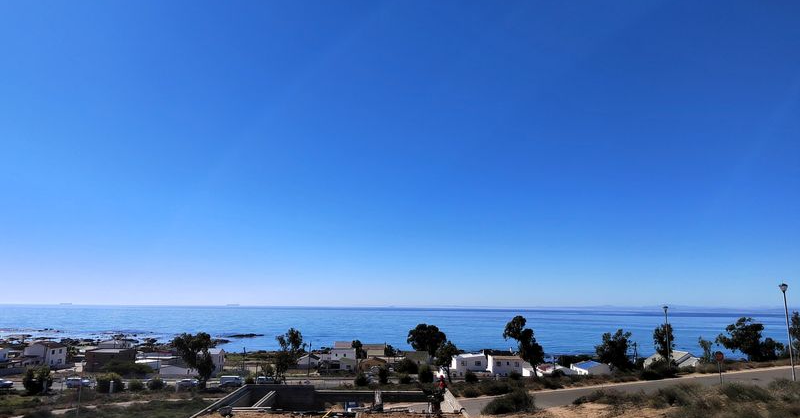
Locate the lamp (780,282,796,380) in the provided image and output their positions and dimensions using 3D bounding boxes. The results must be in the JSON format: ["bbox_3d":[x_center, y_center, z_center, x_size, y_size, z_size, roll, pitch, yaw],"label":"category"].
[{"bbox_3d":[26.350,8.397,36.033,0.520,6.600,0.520,1,-10,0],"label":"lamp"}]

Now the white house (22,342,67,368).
[{"bbox_3d":[-105.941,43.666,158.981,6.700,6.900,9.000,1,-10,0],"label":"white house"}]

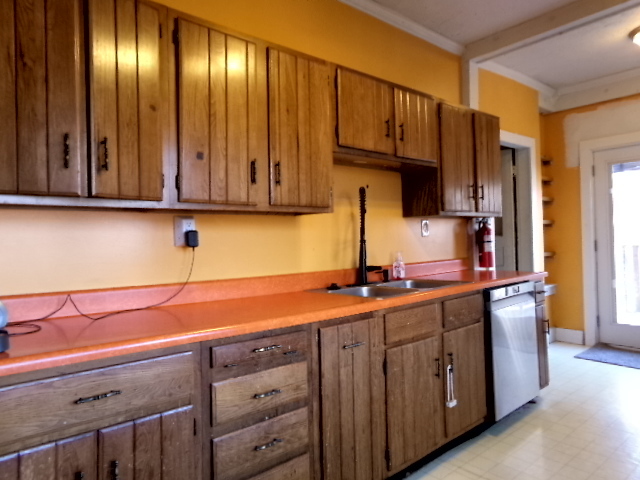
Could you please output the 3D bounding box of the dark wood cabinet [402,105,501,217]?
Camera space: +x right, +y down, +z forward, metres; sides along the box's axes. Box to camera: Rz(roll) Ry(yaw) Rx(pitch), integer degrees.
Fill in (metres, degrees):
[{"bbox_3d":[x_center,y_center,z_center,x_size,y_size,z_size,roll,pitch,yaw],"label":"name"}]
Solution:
[{"bbox_3d":[0.974,-0.540,3.212,0.815,0.760,0.310,-1,0,-41],"label":"dark wood cabinet"}]

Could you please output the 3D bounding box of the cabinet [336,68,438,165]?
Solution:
[{"bbox_3d":[0.312,-0.679,2.650,0.915,0.451,0.310,-1,0,-41],"label":"cabinet"}]

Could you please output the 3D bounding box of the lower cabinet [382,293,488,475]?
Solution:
[{"bbox_3d":[0.424,0.703,2.508,0.900,0.800,0.620,-1,0,-41],"label":"lower cabinet"}]

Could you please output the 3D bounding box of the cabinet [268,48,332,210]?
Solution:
[{"bbox_3d":[-0.187,-0.512,2.219,0.400,0.750,0.310,-1,0,-41],"label":"cabinet"}]

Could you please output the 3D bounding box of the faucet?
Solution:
[{"bbox_3d":[0.286,-0.018,2.608,0.150,0.570,0.220,-2,0,6],"label":"faucet"}]

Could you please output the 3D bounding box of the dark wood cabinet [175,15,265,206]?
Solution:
[{"bbox_3d":[-0.508,-0.505,1.944,0.405,0.750,0.310,-1,0,-41],"label":"dark wood cabinet"}]

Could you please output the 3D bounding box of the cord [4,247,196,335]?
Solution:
[{"bbox_3d":[-0.772,0.165,1.722,0.760,0.256,0.240,-1,0,-41],"label":"cord"}]

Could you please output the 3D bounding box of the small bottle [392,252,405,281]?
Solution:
[{"bbox_3d":[0.517,0.172,2.923,0.075,0.180,0.055,-1,0,-15],"label":"small bottle"}]

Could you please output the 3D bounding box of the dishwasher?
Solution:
[{"bbox_3d":[1.015,0.681,2.974,0.605,0.785,0.620,-1,0,-41],"label":"dishwasher"}]

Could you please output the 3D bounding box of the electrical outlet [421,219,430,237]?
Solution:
[{"bbox_3d":[0.771,-0.088,3.222,0.080,0.120,0.014,-1,0,-41],"label":"electrical outlet"}]

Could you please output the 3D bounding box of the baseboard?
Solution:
[{"bbox_3d":[2.699,1.050,4.820,0.020,0.150,0.310,-1,0,-41],"label":"baseboard"}]

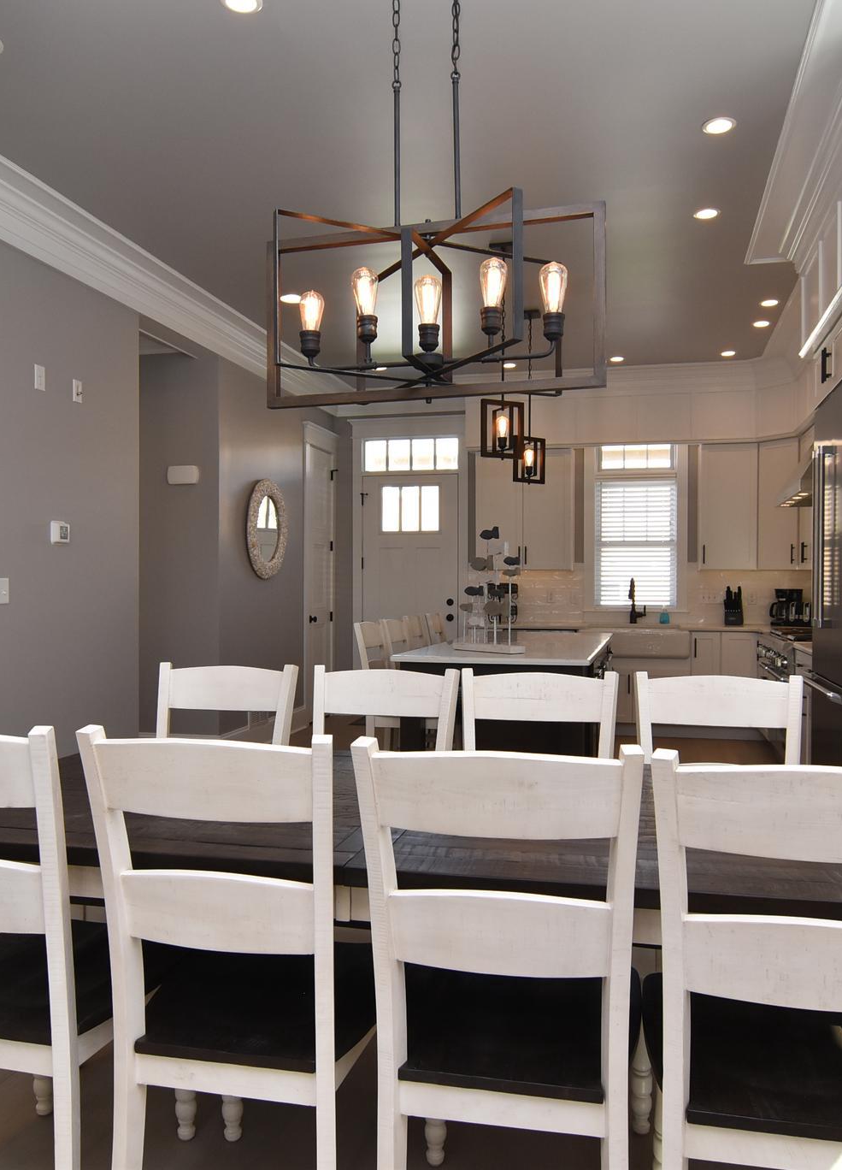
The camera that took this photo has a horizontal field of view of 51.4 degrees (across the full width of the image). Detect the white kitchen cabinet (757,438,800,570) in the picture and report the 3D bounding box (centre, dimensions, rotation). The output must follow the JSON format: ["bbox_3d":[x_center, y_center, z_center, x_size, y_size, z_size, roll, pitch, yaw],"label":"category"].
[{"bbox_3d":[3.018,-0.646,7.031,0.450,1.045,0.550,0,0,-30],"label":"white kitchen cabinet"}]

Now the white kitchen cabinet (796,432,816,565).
[{"bbox_3d":[3.069,-0.645,6.552,0.330,1.050,0.634,0,0,15],"label":"white kitchen cabinet"}]

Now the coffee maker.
[{"bbox_3d":[2.949,0.186,7.063,0.280,0.310,0.210,0,0,-16],"label":"coffee maker"}]

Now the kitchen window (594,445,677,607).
[{"bbox_3d":[1.886,-0.523,7.681,0.710,1.430,0.110,0,0,15],"label":"kitchen window"}]

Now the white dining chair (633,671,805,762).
[{"bbox_3d":[0.787,0.766,2.265,0.475,1.020,0.565,0,0,12],"label":"white dining chair"}]

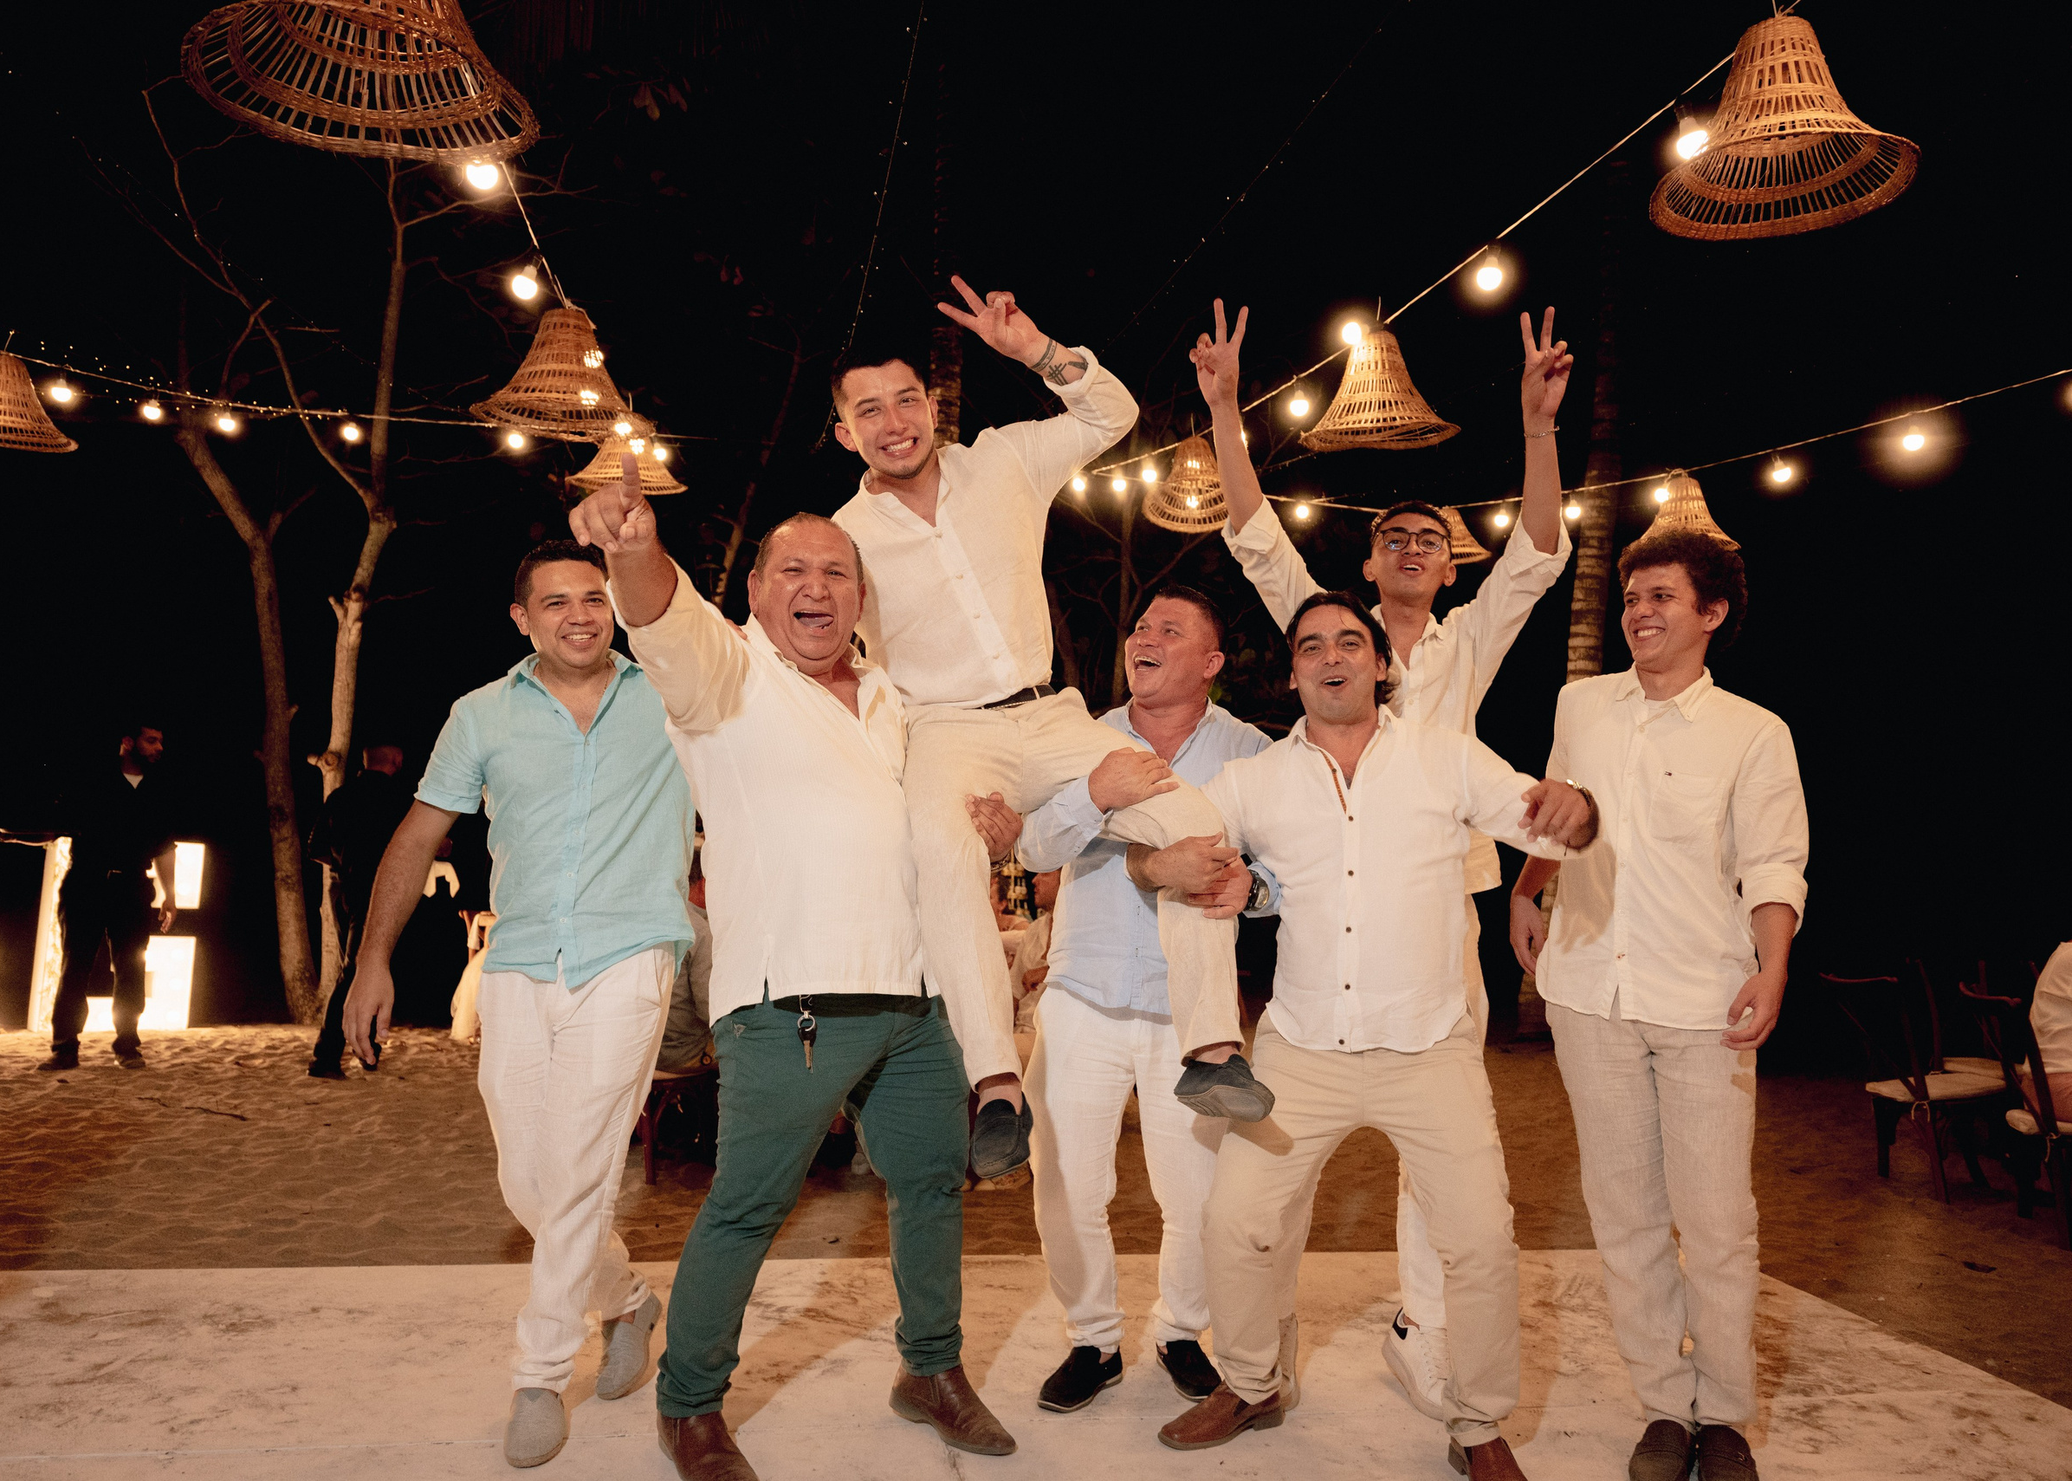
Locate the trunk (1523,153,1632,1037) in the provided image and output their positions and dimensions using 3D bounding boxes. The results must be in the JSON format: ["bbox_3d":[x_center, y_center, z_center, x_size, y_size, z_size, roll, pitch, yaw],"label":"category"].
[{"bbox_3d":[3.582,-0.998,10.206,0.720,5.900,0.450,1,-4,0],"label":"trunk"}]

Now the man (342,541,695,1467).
[{"bbox_3d":[-1.000,0.468,3.102,0.720,1.740,0.560,2,-4,-12],"label":"man"}]

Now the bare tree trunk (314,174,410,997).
[{"bbox_3d":[-4.212,-0.926,9.588,0.500,5.300,0.420,1,-4,0],"label":"bare tree trunk"}]

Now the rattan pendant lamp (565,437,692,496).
[{"bbox_3d":[-1.744,-1.246,6.587,0.500,0.360,0.500,1,-4,0],"label":"rattan pendant lamp"}]

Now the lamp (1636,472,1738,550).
[{"bbox_3d":[2.903,-1.045,6.900,0.500,0.360,0.500,1,-4,0],"label":"lamp"}]

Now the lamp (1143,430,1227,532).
[{"bbox_3d":[0.751,-1.228,7.211,0.500,0.380,0.500,1,-4,0],"label":"lamp"}]

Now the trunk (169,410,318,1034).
[{"bbox_3d":[-4.848,-0.152,9.529,0.900,3.720,0.500,1,-4,0],"label":"trunk"}]

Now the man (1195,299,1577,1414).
[{"bbox_3d":[0.740,0.234,3.243,0.800,2.300,0.520,1,-4,8],"label":"man"}]

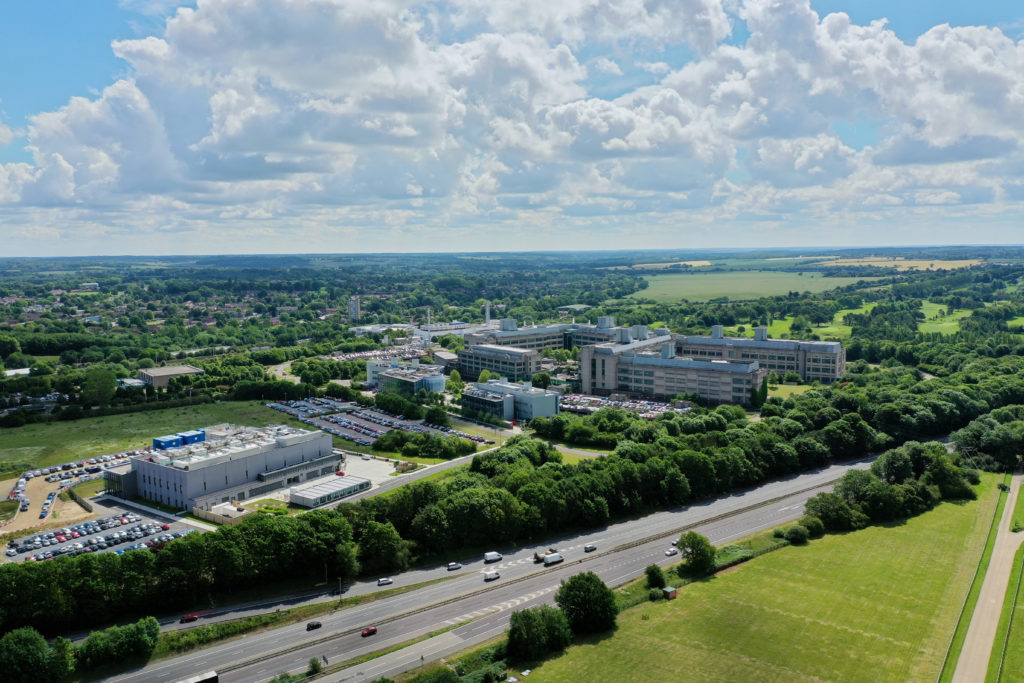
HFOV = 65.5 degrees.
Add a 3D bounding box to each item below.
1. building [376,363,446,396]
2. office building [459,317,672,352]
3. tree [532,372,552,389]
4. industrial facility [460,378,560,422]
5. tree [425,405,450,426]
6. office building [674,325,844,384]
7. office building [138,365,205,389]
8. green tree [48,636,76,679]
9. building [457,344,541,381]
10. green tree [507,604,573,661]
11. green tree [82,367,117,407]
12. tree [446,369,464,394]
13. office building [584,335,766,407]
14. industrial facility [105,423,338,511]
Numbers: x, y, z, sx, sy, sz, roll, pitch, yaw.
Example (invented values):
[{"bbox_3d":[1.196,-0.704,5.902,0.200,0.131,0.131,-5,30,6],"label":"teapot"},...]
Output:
[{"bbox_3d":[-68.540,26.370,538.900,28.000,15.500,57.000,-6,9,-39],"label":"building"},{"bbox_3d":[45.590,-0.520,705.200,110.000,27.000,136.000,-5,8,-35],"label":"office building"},{"bbox_3d":[19.820,27.090,539.900,13.900,11.890,13.900,-1,7,0],"label":"tree"},{"bbox_3d":[-1.480,32.140,435.970,35.000,16.000,48.000,-6,9,-40],"label":"industrial facility"},{"bbox_3d":[-40.850,41.250,439.830,13.760,10.800,13.760,-1,7,0],"label":"tree"},{"bbox_3d":[170.740,9.870,550.350,108.730,30.000,26.000,3,8,30],"label":"office building"},{"bbox_3d":[-238.930,25.020,559.120,33.000,8.000,37.000,-6,9,-38],"label":"office building"},{"bbox_3d":[-106.100,74.530,188.050,5.680,9.780,5.680,-1,7,0],"label":"green tree"},{"bbox_3d":[-9.250,15.590,551.320,18.000,22.000,69.680,-7,9,-42],"label":"building"},{"bbox_3d":[6.980,72.850,203.200,16.470,11.540,14.000,-1,7,0],"label":"green tree"},{"bbox_3d":[-260.630,26.800,501.740,20.500,22.000,20.000,-4,8,-28],"label":"green tree"},{"bbox_3d":[-37.310,26.740,526.070,11.870,17.110,11.870,-1,7,0],"label":"tree"},{"bbox_3d":[109.030,16.020,512.030,106.510,28.000,76.000,3,8,29],"label":"office building"},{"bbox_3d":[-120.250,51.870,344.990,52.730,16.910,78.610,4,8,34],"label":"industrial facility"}]

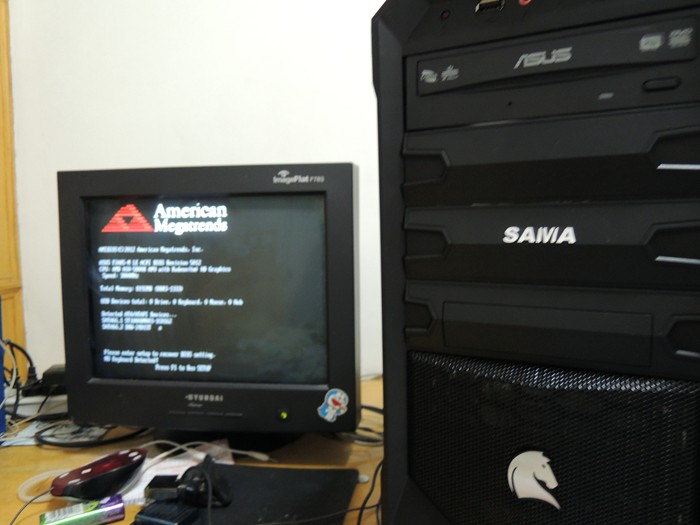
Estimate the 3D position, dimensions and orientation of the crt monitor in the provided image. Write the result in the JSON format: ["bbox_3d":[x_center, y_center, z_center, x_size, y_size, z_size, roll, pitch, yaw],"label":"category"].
[{"bbox_3d":[-0.169,0.056,0.839,0.405,0.380,0.400,0,3,7],"label":"crt monitor"}]

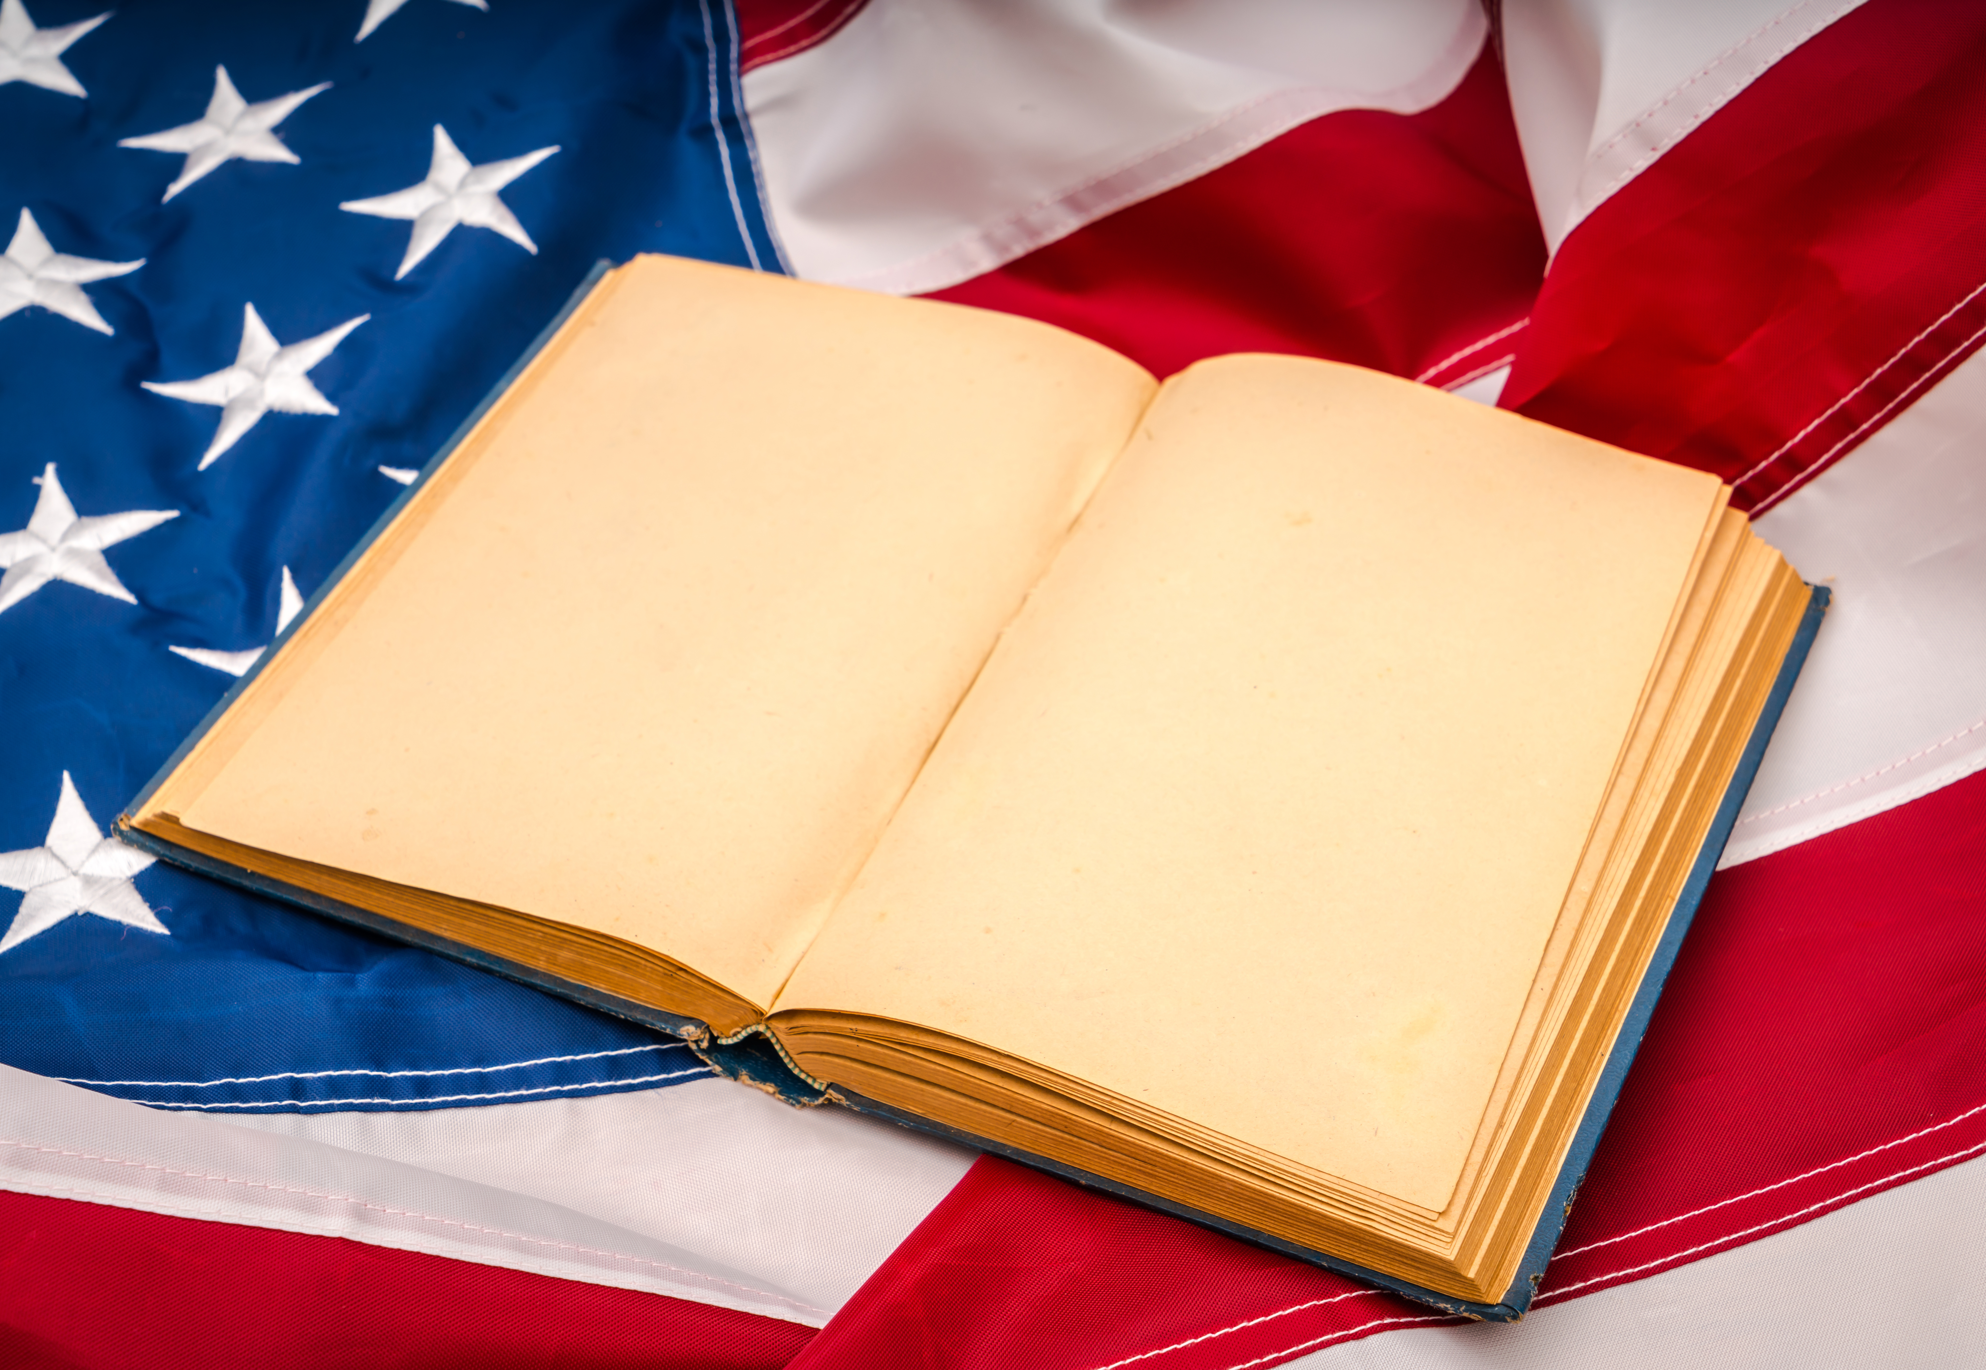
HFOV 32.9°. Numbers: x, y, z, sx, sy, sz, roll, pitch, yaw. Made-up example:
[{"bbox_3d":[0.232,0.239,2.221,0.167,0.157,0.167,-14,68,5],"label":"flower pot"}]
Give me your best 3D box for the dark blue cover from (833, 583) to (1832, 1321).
[{"bbox_3d":[0.071,0.028,0.651,0.130,0.005,0.192,16,49,20],"label":"dark blue cover"}]

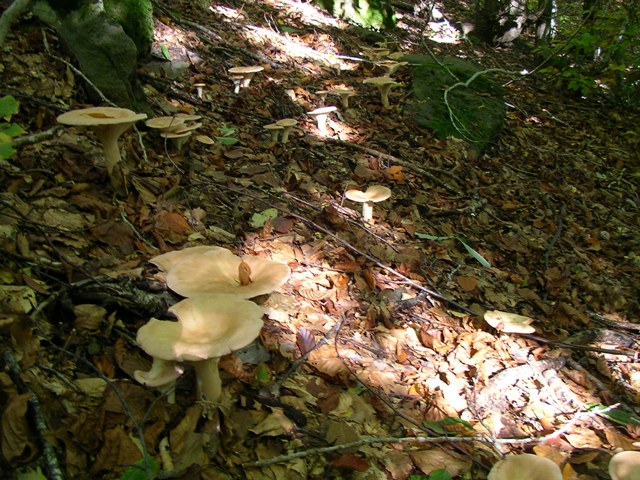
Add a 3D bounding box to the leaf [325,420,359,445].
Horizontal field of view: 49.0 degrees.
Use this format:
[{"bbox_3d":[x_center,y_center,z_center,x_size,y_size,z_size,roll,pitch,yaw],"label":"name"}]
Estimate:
[{"bbox_3d":[0.031,0.274,1.013,0.048,0.014,0.052,2,25,0],"label":"leaf"}]

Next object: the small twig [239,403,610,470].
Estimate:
[{"bbox_3d":[0.183,0.277,1.007,0.595,0.025,0.066,-5,25,-14],"label":"small twig"}]

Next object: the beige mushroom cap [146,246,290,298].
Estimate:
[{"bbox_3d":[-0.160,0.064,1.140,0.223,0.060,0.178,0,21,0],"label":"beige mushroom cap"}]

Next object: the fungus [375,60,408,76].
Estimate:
[{"bbox_3d":[0.289,-0.670,2.850,0.137,0.100,0.130,0,21,0],"label":"fungus"}]

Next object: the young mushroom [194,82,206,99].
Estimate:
[{"bbox_3d":[-0.441,-0.552,2.600,0.044,0.055,0.044,0,21,0],"label":"young mushroom"}]

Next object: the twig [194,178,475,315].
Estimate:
[{"bbox_3d":[-0.008,-0.029,1.669,0.066,0.022,0.969,-19,32,-39],"label":"twig"}]

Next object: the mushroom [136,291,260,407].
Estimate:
[{"bbox_3d":[-0.169,0.168,1.010,0.181,0.145,0.145,0,21,0],"label":"mushroom"}]

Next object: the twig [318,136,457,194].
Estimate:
[{"bbox_3d":[0.215,-0.256,2.179,0.079,0.025,0.631,-17,31,-36],"label":"twig"}]

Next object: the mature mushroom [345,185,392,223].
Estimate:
[{"bbox_3d":[0.112,-0.080,1.630,0.110,0.076,0.105,0,21,0],"label":"mature mushroom"}]

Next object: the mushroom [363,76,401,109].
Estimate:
[{"bbox_3d":[0.226,-0.542,2.600,0.139,0.107,0.139,0,21,0],"label":"mushroom"}]

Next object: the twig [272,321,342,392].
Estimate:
[{"bbox_3d":[-0.018,0.187,1.196,0.025,0.020,0.256,14,27,25],"label":"twig"}]

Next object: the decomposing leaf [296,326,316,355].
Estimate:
[{"bbox_3d":[-0.025,0.175,1.223,0.034,0.014,0.062,-1,46,-6],"label":"decomposing leaf"}]

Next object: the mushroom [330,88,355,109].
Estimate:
[{"bbox_3d":[0.089,-0.560,2.773,0.095,0.074,0.095,0,18,0],"label":"mushroom"}]

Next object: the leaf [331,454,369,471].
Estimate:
[{"bbox_3d":[0.038,0.285,0.900,0.048,0.010,0.030,0,21,0],"label":"leaf"}]

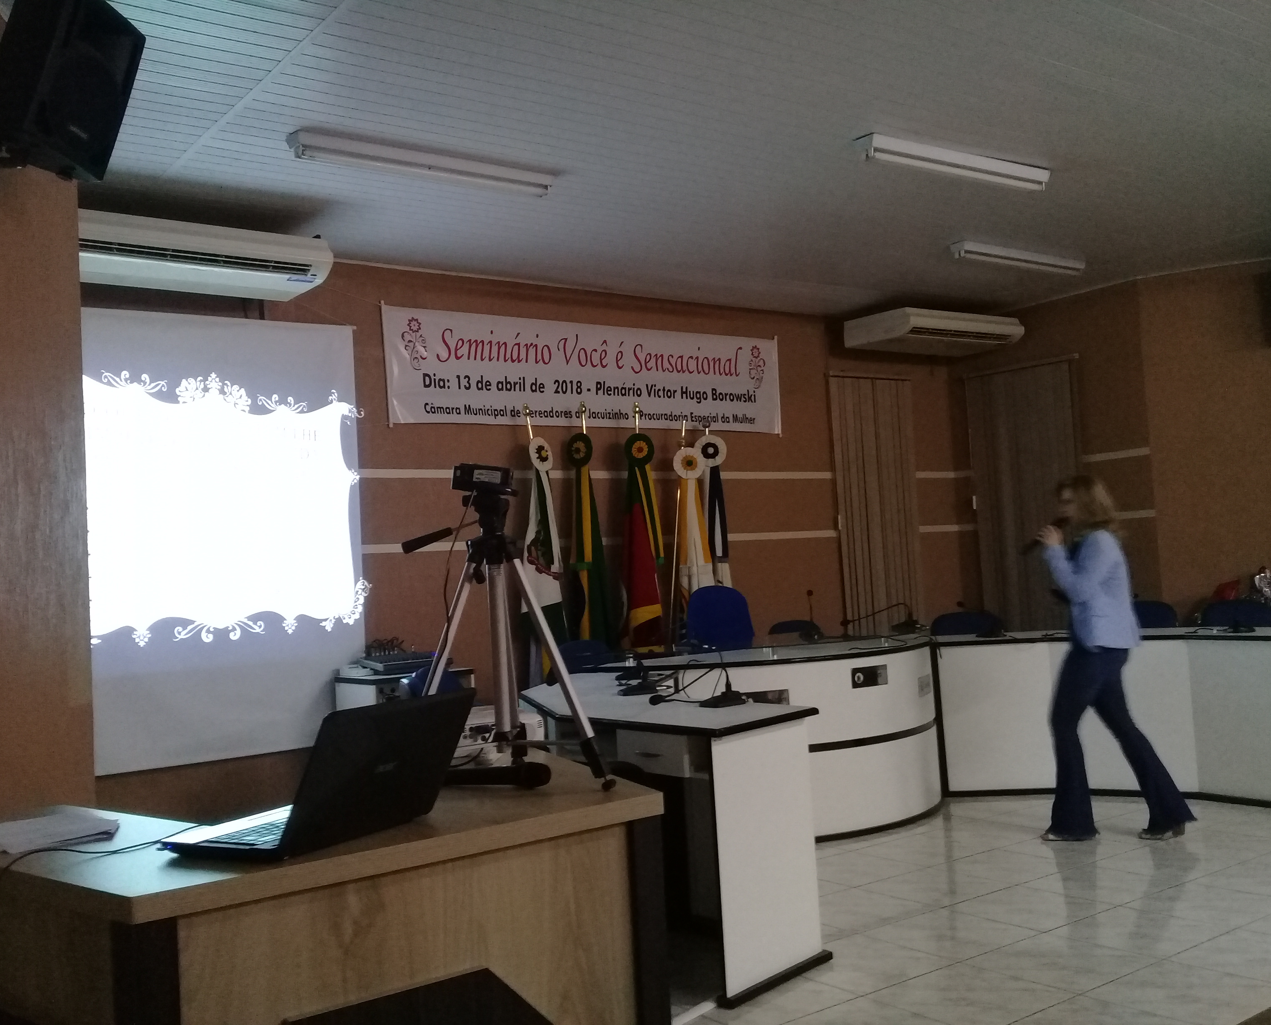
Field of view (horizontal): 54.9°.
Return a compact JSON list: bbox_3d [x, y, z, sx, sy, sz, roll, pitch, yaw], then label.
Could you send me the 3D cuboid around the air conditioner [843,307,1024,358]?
[{"bbox_3d":[2.391,-1.424,9.754,1.360,0.210,0.635,-1,-3,-37],"label":"air conditioner"}]

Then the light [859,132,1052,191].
[{"bbox_3d":[1.548,-1.655,5.865,1.250,0.100,0.115,-1,-3,-35],"label":"light"}]

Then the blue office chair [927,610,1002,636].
[{"bbox_3d":[1.947,1.061,7.268,0.580,0.930,0.580,-5,-4,30],"label":"blue office chair"}]

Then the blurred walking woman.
[{"bbox_3d":[2.154,0.662,5.647,0.670,1.660,0.480,-4,-3,16],"label":"blurred walking woman"}]

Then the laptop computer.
[{"bbox_3d":[-0.538,0.439,2.140,0.383,0.250,0.385,-5,-3,30],"label":"laptop computer"}]

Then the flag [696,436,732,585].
[{"bbox_3d":[0.523,0.283,8.383,0.400,1.560,0.270,-2,-3,-21],"label":"flag"}]

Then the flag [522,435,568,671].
[{"bbox_3d":[-0.571,0.306,7.575,0.380,1.580,0.270,-1,-4,-38],"label":"flag"}]

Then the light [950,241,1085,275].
[{"bbox_3d":[2.537,-1.655,8.057,1.230,0.090,0.125,-1,-4,-36],"label":"light"}]

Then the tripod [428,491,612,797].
[{"bbox_3d":[-0.278,0.290,2.936,0.468,0.715,0.504,-5,-4,34],"label":"tripod"}]

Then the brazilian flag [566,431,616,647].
[{"bbox_3d":[-0.268,0.272,7.658,0.350,1.560,0.200,-1,-3,-37],"label":"brazilian flag"}]

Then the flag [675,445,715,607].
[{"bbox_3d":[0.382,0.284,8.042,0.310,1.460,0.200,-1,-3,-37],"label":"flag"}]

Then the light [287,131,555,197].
[{"bbox_3d":[-0.922,-1.538,5.489,1.250,0.100,0.115,-1,-3,-37],"label":"light"}]

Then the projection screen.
[{"bbox_3d":[-2.310,0.127,6.719,1.750,2.470,0.050,-1,-4,-36],"label":"projection screen"}]

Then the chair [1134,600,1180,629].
[{"bbox_3d":[3.025,1.032,7.278,0.540,0.980,0.580,-4,-3,25],"label":"chair"}]

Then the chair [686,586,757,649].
[{"bbox_3d":[0.584,1.002,7.040,0.620,1.170,0.620,-2,-3,-23],"label":"chair"}]

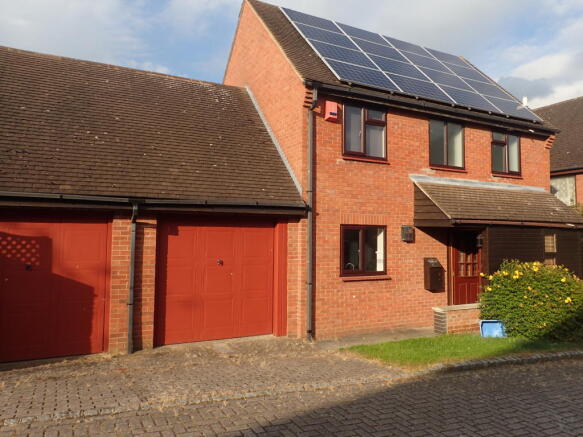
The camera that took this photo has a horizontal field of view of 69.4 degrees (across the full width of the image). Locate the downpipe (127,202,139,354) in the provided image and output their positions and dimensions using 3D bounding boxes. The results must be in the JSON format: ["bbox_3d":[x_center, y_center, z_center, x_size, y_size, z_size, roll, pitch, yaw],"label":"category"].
[{"bbox_3d":[-2.454,0.936,6.547,0.085,2.333,0.250,2,-3,-28],"label":"downpipe"}]

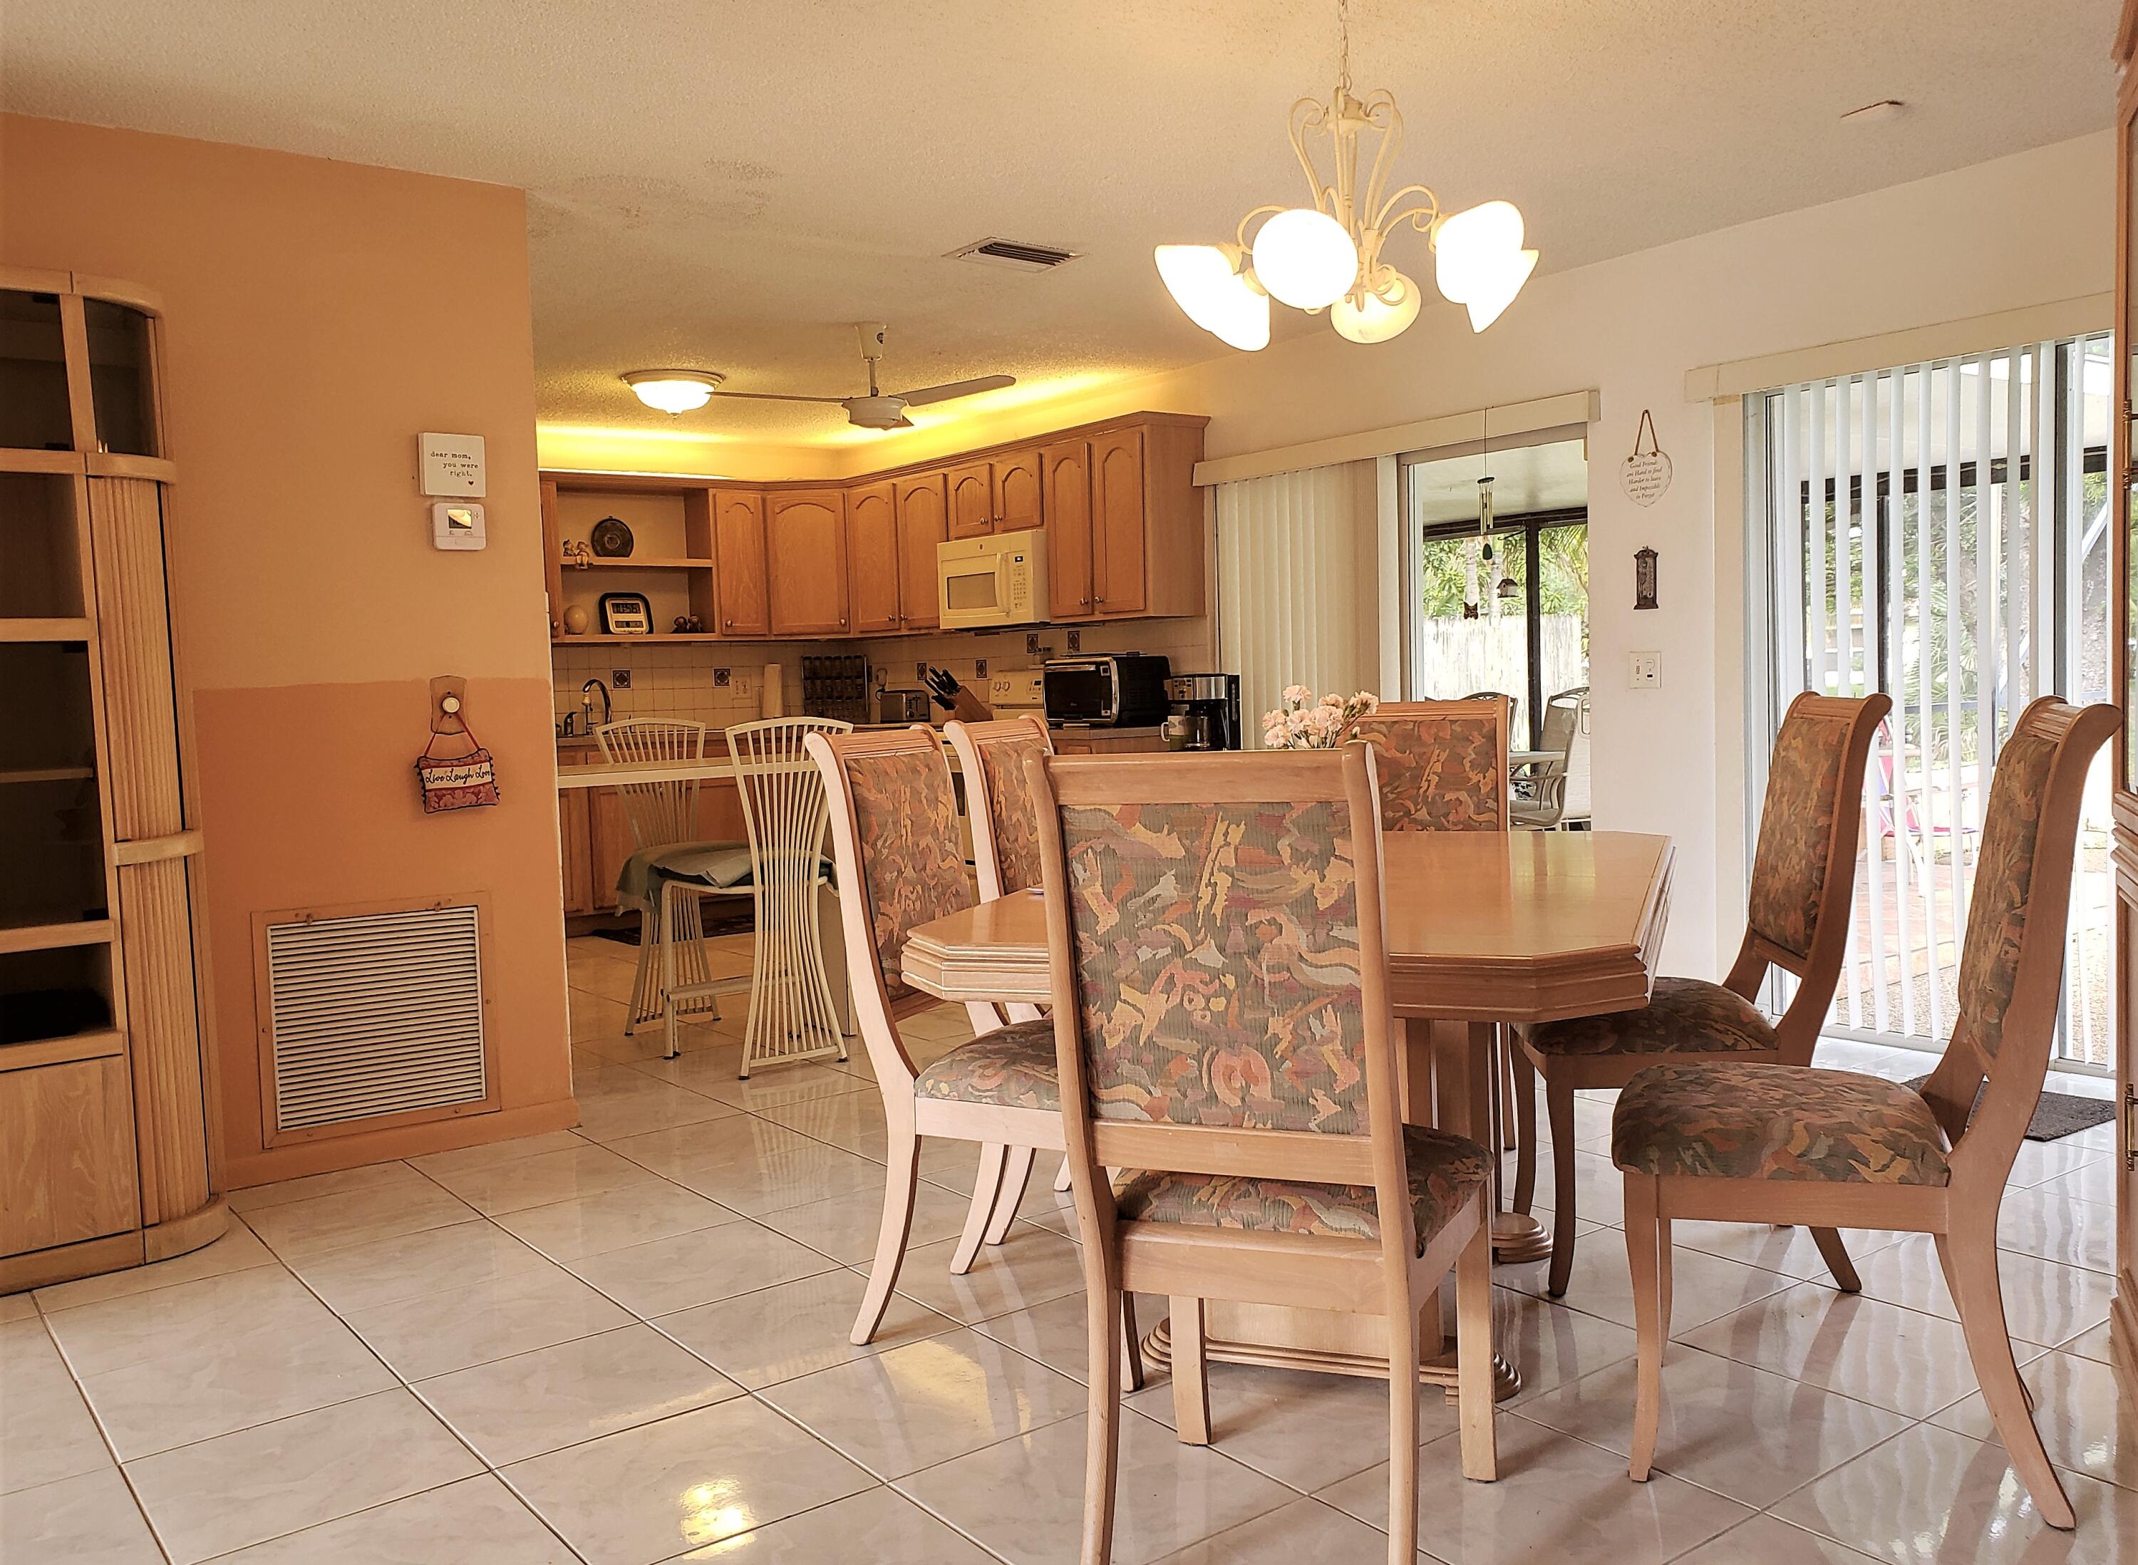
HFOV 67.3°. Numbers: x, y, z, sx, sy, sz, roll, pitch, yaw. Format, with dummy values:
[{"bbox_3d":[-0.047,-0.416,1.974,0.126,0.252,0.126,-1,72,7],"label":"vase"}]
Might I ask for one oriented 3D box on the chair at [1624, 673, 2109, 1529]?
[{"bbox_3d":[1.113,0.421,2.297,0.607,1.070,0.475,0,4,24],"label":"chair"}]

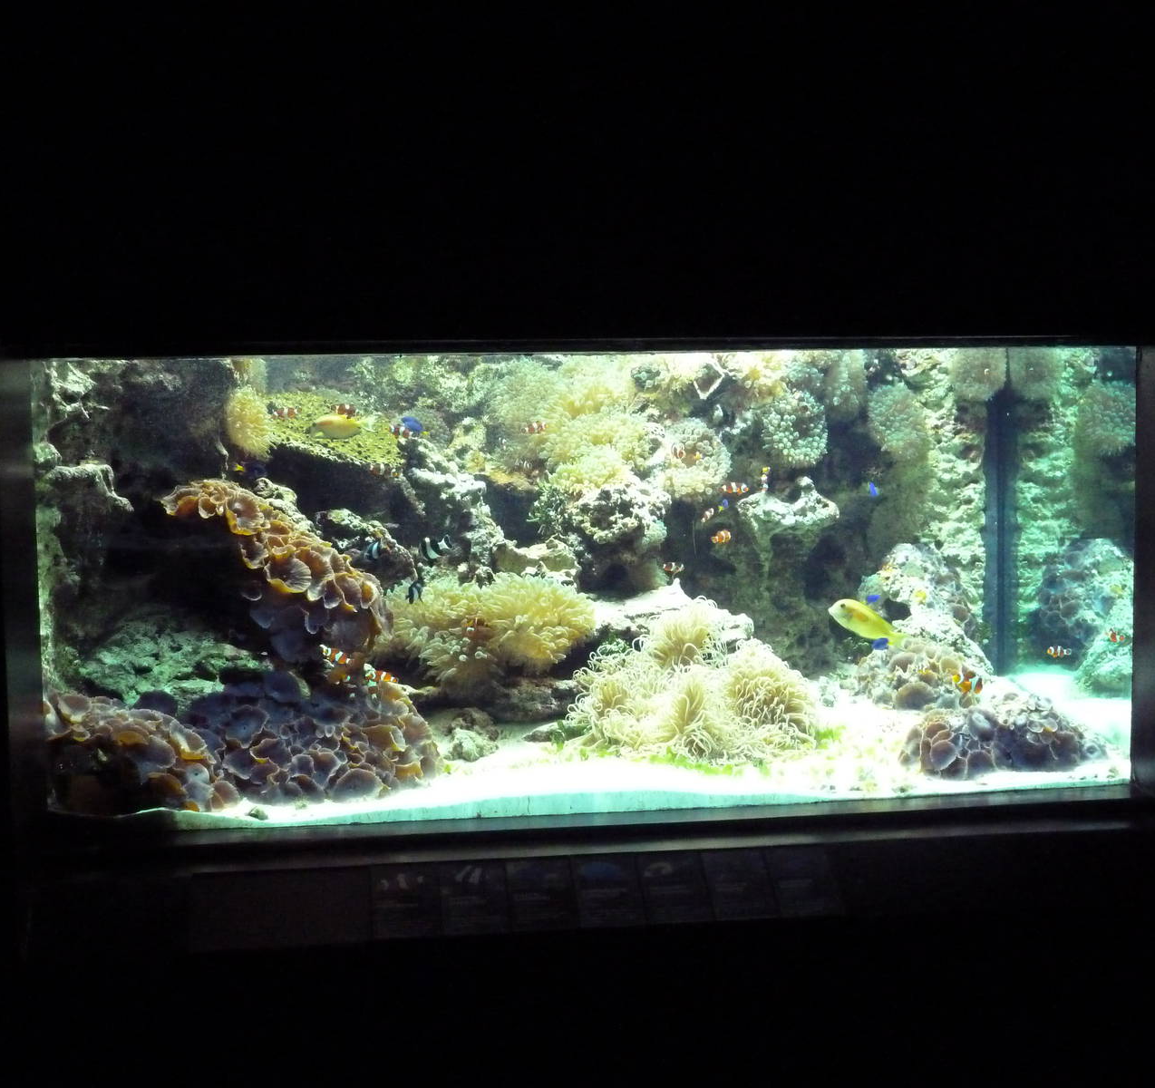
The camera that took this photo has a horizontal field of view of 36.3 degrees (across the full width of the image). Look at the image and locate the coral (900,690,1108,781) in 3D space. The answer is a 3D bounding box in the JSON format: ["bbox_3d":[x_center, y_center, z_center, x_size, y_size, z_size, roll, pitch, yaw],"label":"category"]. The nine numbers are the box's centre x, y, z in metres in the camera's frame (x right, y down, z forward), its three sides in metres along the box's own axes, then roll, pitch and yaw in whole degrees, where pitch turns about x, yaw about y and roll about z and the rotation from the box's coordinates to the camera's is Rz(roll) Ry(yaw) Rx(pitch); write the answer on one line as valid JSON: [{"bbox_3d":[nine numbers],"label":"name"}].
[{"bbox_3d":[0.836,0.377,3.450,0.385,0.150,0.270,-1,5,-7],"label":"coral"}]

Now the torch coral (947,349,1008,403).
[{"bbox_3d":[0.945,-0.402,4.150,0.143,0.145,0.120,-1,5,-7],"label":"torch coral"}]

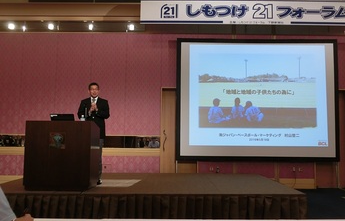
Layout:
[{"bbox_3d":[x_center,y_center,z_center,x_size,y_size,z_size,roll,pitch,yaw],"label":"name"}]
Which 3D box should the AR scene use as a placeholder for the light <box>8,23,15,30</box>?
[{"bbox_3d":[-3.727,-1.938,6.700,0.140,0.133,0.140,1,-5,0],"label":"light"}]

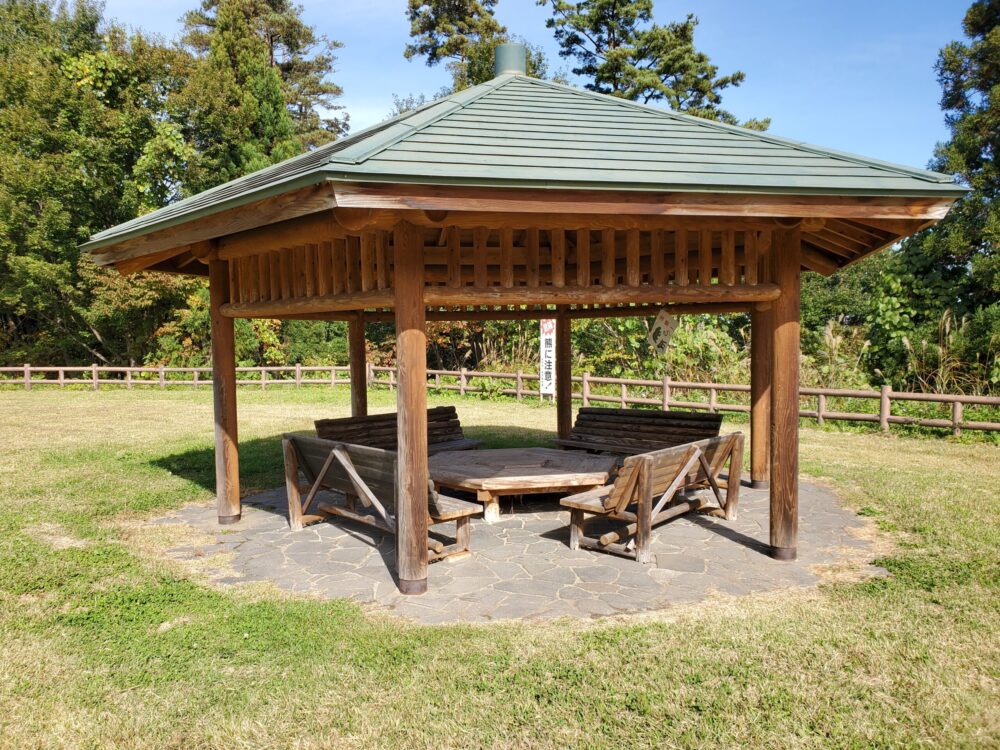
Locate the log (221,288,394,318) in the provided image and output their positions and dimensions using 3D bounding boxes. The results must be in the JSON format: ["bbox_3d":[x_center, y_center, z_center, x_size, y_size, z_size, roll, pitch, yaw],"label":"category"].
[{"bbox_3d":[-1.566,-0.567,5.885,0.125,0.125,2.638,-4,4,-44],"label":"log"}]

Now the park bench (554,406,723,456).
[{"bbox_3d":[1.484,0.769,8.327,0.651,0.754,1.868,-3,4,-44],"label":"park bench"}]

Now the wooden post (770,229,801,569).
[{"bbox_3d":[2.080,0.149,5.466,0.199,2.370,0.199,0,3,21],"label":"wooden post"}]

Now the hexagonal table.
[{"bbox_3d":[0.166,1.025,7.211,2.147,0.384,1.860,-1,3,-15],"label":"hexagonal table"}]

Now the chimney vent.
[{"bbox_3d":[0.105,-3.042,7.279,0.305,0.295,0.305,0,2,1],"label":"chimney vent"}]

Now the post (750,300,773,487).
[{"bbox_3d":[2.815,0.033,8.095,0.193,2.370,0.193,0,3,19],"label":"post"}]

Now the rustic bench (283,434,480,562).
[{"bbox_3d":[-0.983,0.916,5.788,0.651,0.769,1.868,-3,4,-42],"label":"rustic bench"}]

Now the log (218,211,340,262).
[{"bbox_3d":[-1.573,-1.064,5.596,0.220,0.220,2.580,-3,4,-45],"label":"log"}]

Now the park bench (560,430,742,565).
[{"bbox_3d":[1.296,0.924,6.214,0.719,0.774,1.833,1,3,39],"label":"park bench"}]

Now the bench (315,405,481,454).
[{"bbox_3d":[-1.099,0.838,8.685,0.727,0.782,1.928,1,3,40],"label":"bench"}]

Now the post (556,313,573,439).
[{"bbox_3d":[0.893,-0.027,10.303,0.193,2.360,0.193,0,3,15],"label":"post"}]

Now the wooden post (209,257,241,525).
[{"bbox_3d":[-2.465,0.137,6.724,0.193,2.370,0.193,-1,3,-20],"label":"wooden post"}]

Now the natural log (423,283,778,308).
[{"bbox_3d":[0.769,-0.561,5.239,2.648,0.125,0.125,-2,3,-14],"label":"natural log"}]

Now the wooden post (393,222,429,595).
[{"bbox_3d":[-0.561,0.201,4.780,0.188,2.370,0.188,-1,2,-7],"label":"wooden post"}]

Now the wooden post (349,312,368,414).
[{"bbox_3d":[-1.750,0.021,9.353,0.193,2.370,0.193,-1,2,-11],"label":"wooden post"}]

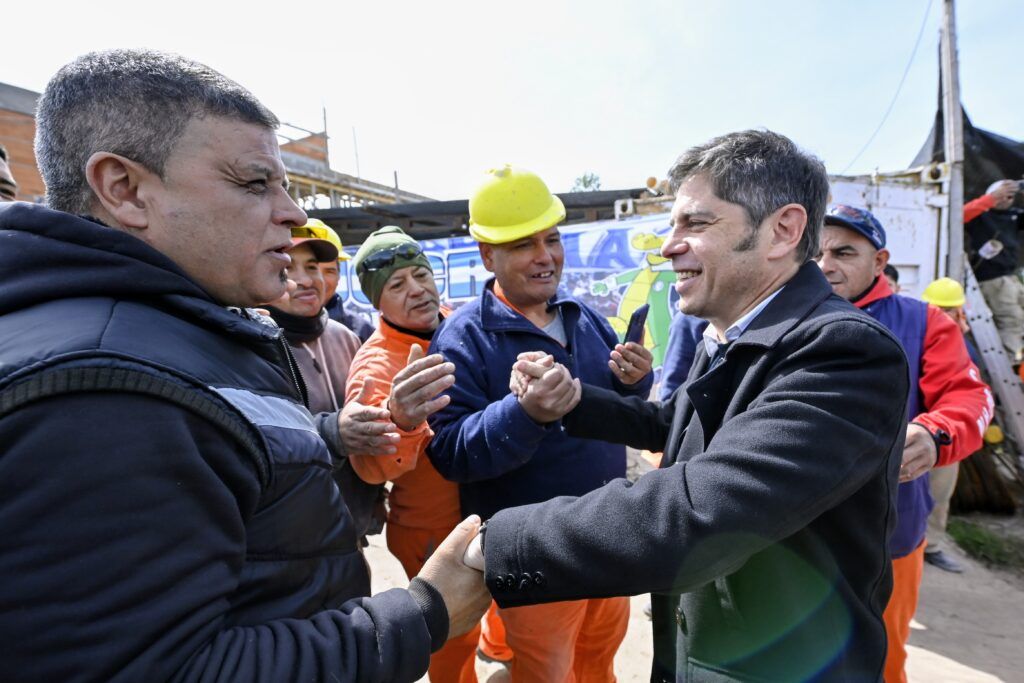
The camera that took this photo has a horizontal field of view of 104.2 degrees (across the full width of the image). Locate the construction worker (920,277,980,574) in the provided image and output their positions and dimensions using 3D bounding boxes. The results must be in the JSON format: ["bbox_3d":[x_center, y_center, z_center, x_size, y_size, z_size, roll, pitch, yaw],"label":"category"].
[{"bbox_3d":[2.644,0.501,2.390,0.520,1.760,0.400,-3,4,-27],"label":"construction worker"}]

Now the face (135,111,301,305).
[{"bbox_3d":[-0.298,-0.122,0.433,0.135,0.205,0.152,-5,4,-22],"label":"face"}]

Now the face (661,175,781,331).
[{"bbox_3d":[0.280,-0.121,0.573,0.130,0.205,0.150,1,4,6],"label":"face"}]

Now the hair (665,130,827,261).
[{"bbox_3d":[0.343,-0.202,0.562,0.215,0.185,0.175,1,4,6],"label":"hair"}]

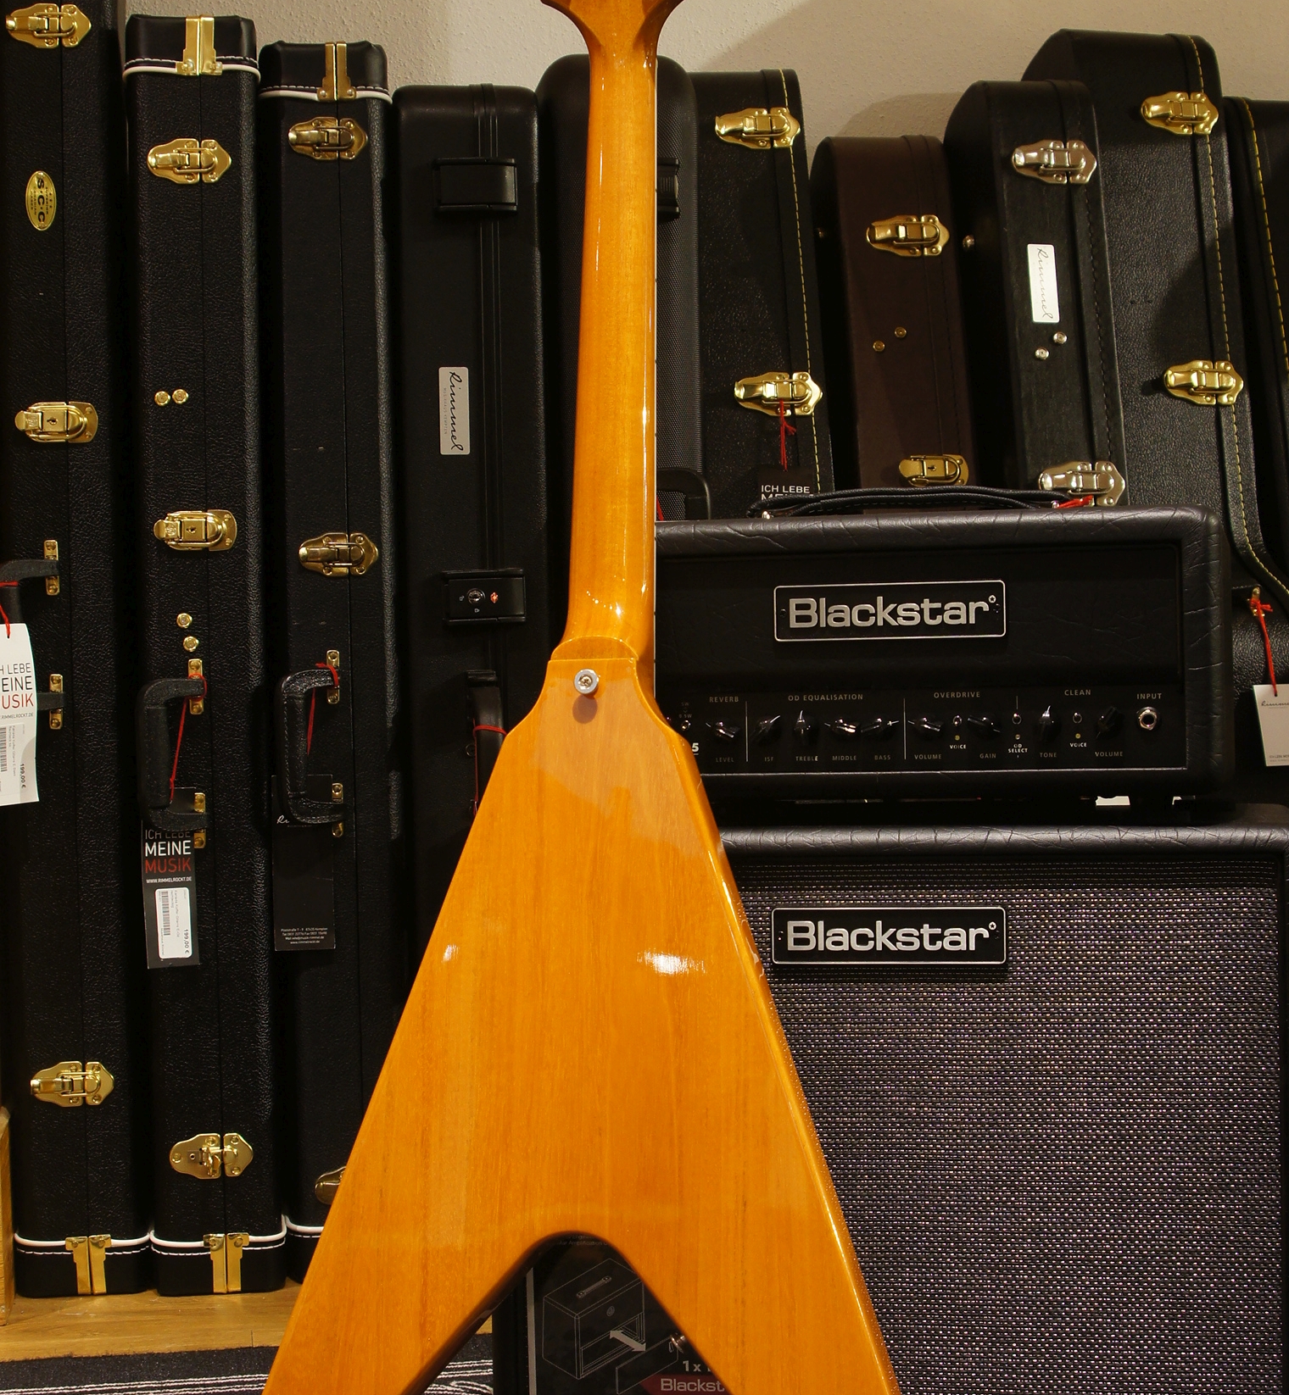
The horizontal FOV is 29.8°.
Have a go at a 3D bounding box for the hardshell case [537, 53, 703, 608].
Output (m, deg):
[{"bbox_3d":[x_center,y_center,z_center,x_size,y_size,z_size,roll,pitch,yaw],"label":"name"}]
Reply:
[{"bbox_3d":[-0.018,-0.030,2.252,0.132,1.039,0.360,-1,1,-3],"label":"hardshell case"}]

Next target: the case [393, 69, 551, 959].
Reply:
[{"bbox_3d":[-0.145,-0.014,2.236,0.120,1.012,0.350,-2,1,-3],"label":"case"}]

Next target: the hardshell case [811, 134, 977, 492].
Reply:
[{"bbox_3d":[0.250,-0.006,2.268,0.108,0.982,0.370,-5,1,-3],"label":"hardshell case"}]

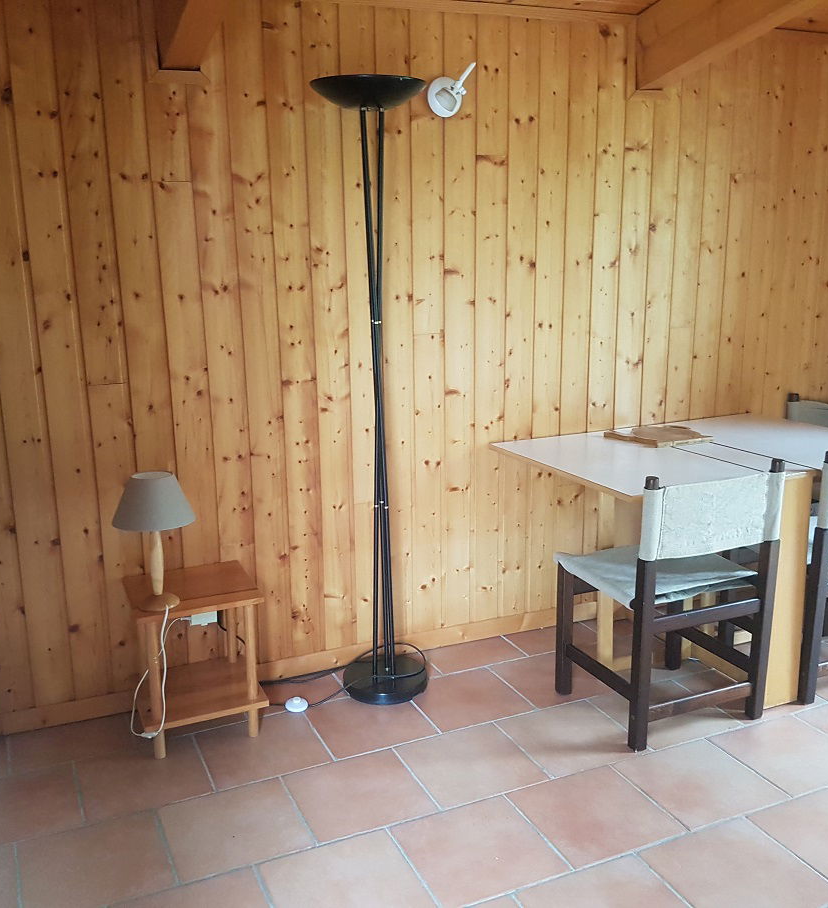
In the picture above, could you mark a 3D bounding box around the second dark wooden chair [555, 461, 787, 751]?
[{"bbox_3d":[0.755,0.393,2.778,0.485,0.814,0.425,-7,15,-23],"label":"second dark wooden chair"}]

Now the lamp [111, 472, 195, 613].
[{"bbox_3d":[-0.702,0.243,2.488,0.217,0.371,0.217,-7,15,-23],"label":"lamp"}]

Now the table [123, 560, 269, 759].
[{"bbox_3d":[-0.651,0.612,2.716,0.350,0.454,0.337,-7,15,-23],"label":"table"}]

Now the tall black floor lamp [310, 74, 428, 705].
[{"bbox_3d":[-0.109,-0.145,2.804,0.330,1.870,0.330,-1,13,0],"label":"tall black floor lamp"}]

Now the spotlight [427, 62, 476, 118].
[{"bbox_3d":[0.117,-1.138,2.839,0.145,0.162,0.115,-7,15,-23],"label":"spotlight"}]

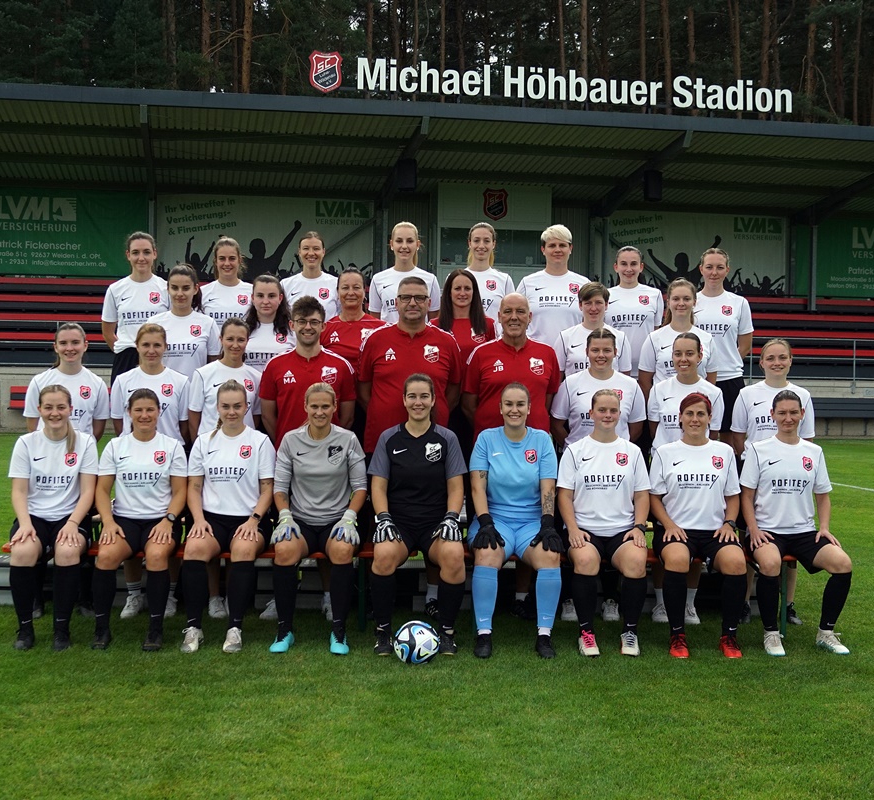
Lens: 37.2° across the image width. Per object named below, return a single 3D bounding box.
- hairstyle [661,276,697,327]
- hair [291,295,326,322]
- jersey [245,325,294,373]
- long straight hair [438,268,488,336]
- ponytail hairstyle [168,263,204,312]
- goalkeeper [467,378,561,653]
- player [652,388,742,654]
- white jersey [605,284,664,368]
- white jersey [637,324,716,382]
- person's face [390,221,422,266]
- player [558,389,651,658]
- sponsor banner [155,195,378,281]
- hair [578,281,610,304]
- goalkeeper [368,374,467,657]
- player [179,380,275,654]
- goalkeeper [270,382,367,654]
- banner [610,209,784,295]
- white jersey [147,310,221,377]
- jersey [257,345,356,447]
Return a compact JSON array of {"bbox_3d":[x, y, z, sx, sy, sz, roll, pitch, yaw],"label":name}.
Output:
[{"bbox_3d":[1.475,-0.598,7.890,0.215,0.300,0.240,1,1,6],"label":"hairstyle"},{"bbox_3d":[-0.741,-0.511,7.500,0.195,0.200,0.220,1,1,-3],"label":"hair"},{"bbox_3d":[-1.025,-0.178,7.860,0.460,0.570,0.270,1,1,-2],"label":"jersey"},{"bbox_3d":[0.154,-0.590,7.870,0.295,0.405,0.250,1,1,2],"label":"long straight hair"},{"bbox_3d":[-1.515,-0.678,7.830,0.205,0.300,0.230,1,1,6],"label":"ponytail hairstyle"},{"bbox_3d":[0.407,0.598,6.830,0.500,1.360,0.730,1,1,0],"label":"goalkeeper"},{"bbox_3d":[1.344,0.625,6.730,0.480,1.309,0.680,1,2,6],"label":"player"},{"bbox_3d":[1.213,-0.442,8.150,0.420,0.570,0.260,1,1,0],"label":"white jersey"},{"bbox_3d":[1.448,-0.178,7.860,0.450,0.570,0.270,1,1,0],"label":"white jersey"},{"bbox_3d":[-0.191,-0.952,7.880,0.180,0.250,0.200,1,2,-1],"label":"person's face"},{"bbox_3d":[0.884,0.615,6.860,0.510,1.340,0.720,1,1,1],"label":"player"},{"bbox_3d":[-4.565,-4.112,34.600,5.700,2.500,0.050,1,1,-10],"label":"sponsor banner"},{"bbox_3d":[0.945,-0.626,7.820,0.190,0.190,0.220,1,1,2],"label":"hair"},{"bbox_3d":[-0.100,0.568,6.680,0.510,1.382,0.680,1,2,0],"label":"goalkeeper"},{"bbox_3d":[-1.091,0.577,6.786,0.500,1.350,0.660,1,1,-3],"label":"player"},{"bbox_3d":[-0.609,0.585,6.680,0.500,1.331,0.680,1,2,-2],"label":"goalkeeper"},{"bbox_3d":[6.655,-3.772,33.682,5.070,2.150,0.050,1,1,-9],"label":"banner"},{"bbox_3d":[-1.533,-0.251,7.860,0.460,0.580,0.270,1,1,-9],"label":"white jersey"},{"bbox_3d":[-0.761,0.033,7.587,0.570,0.690,0.290,1,1,-3],"label":"jersey"}]

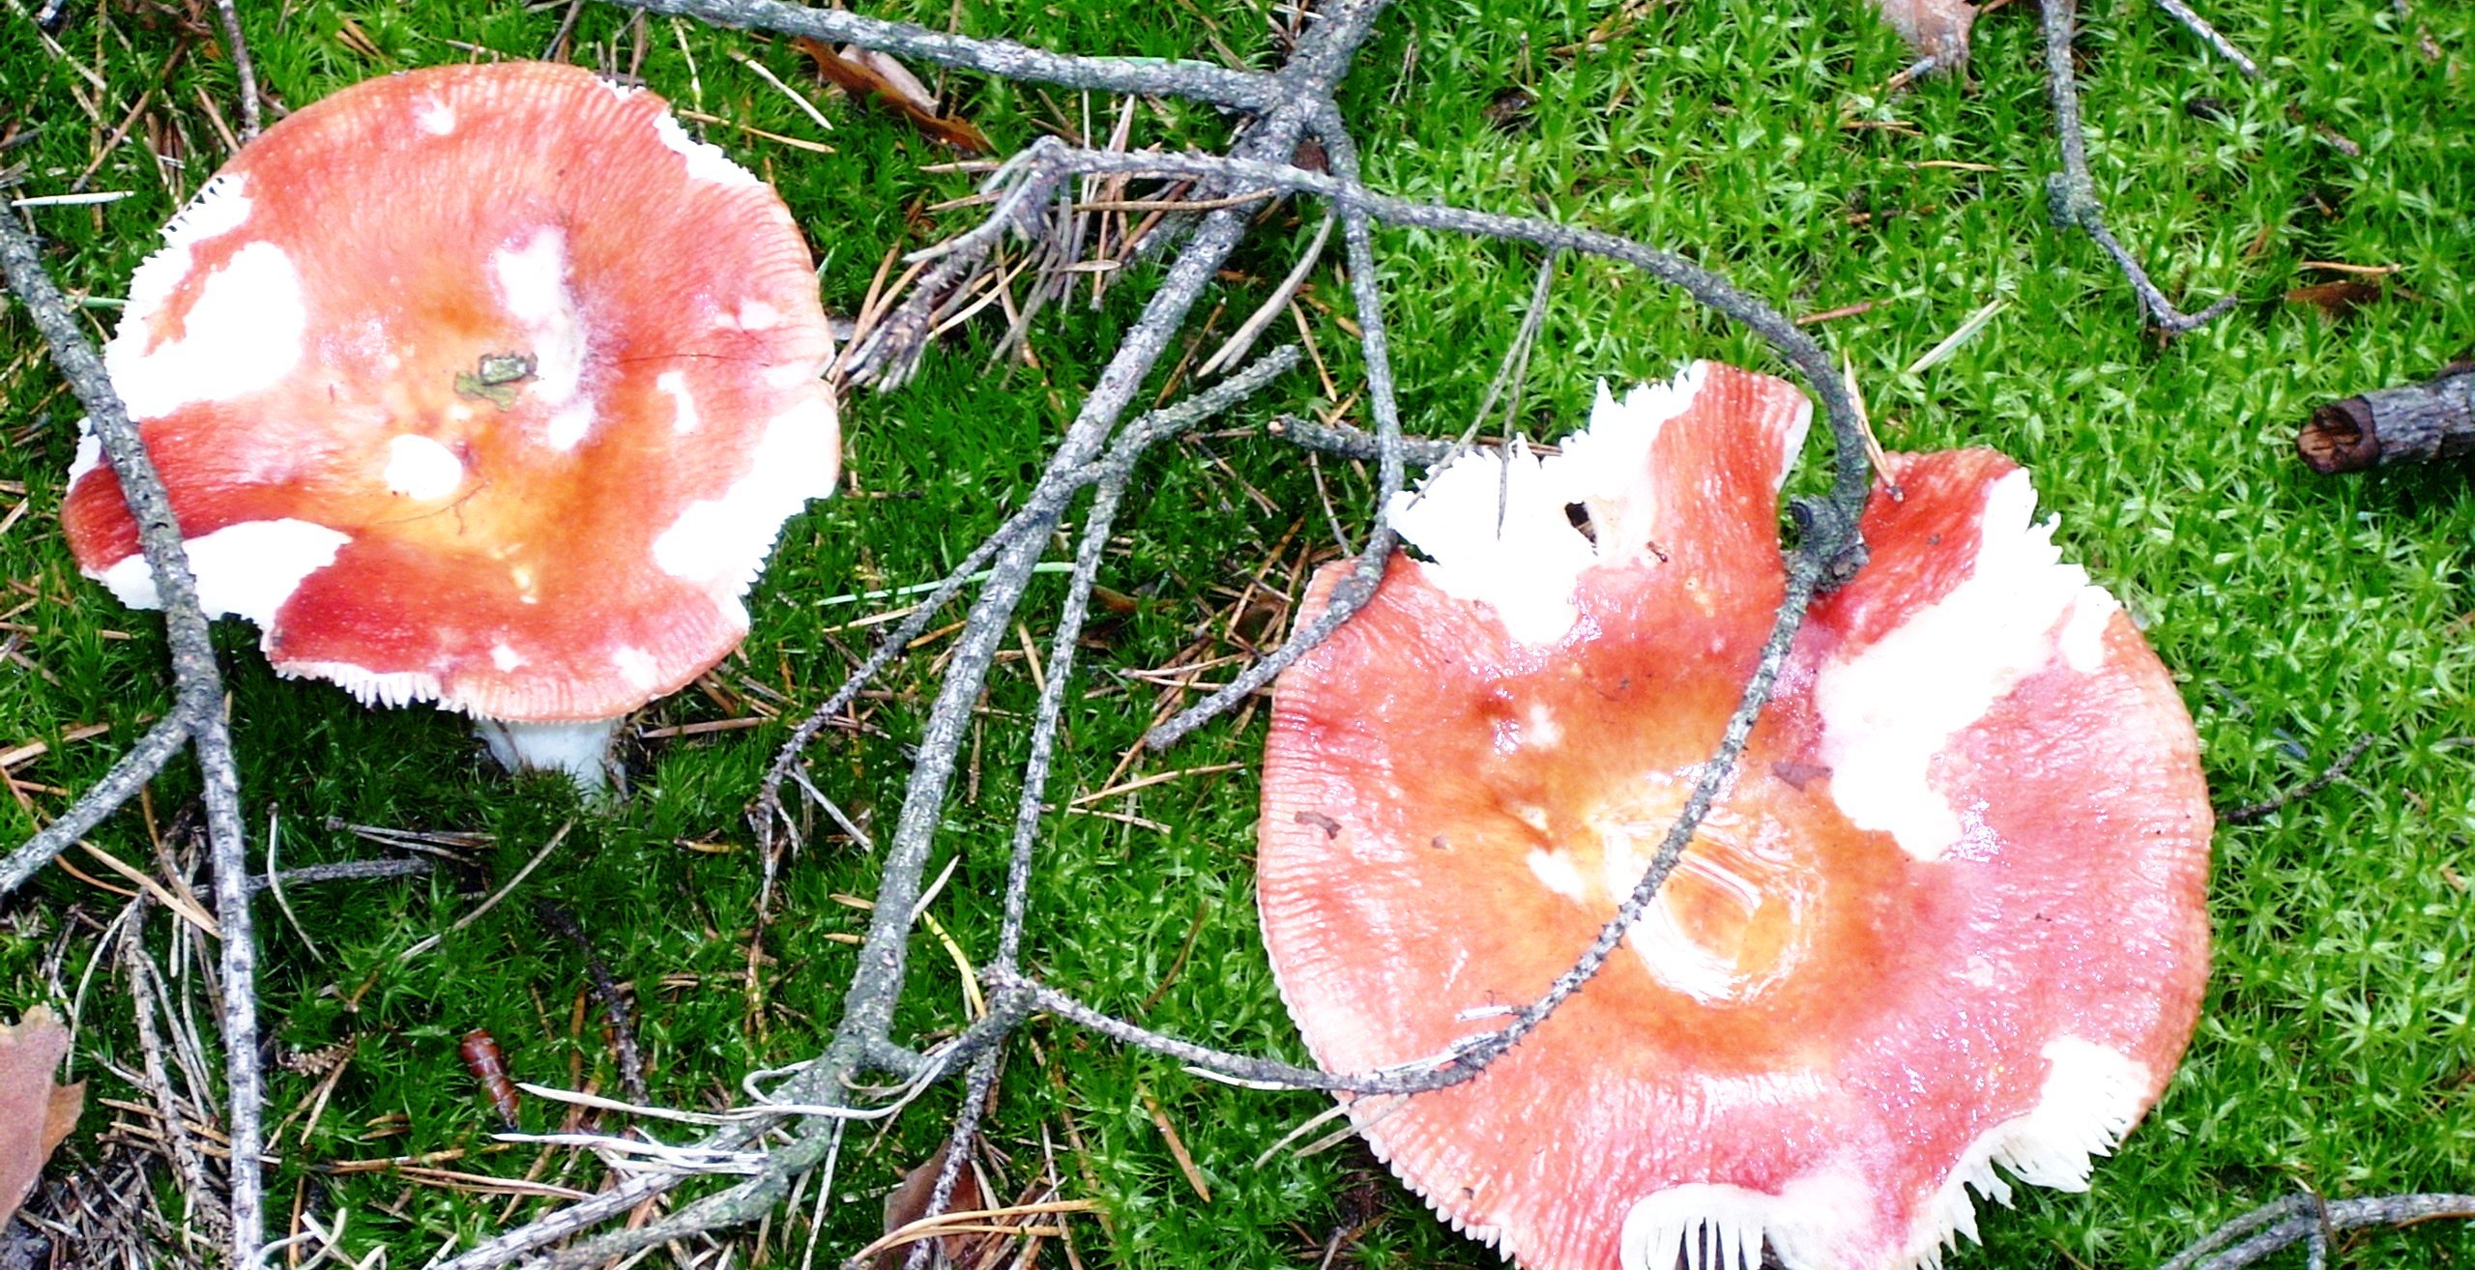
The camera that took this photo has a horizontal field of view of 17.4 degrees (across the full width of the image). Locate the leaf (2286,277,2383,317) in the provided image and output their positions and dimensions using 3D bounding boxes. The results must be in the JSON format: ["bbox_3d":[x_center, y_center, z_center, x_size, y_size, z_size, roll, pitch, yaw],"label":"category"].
[{"bbox_3d":[0.150,-0.046,1.098,0.013,0.004,0.007,-11,57,-7],"label":"leaf"}]

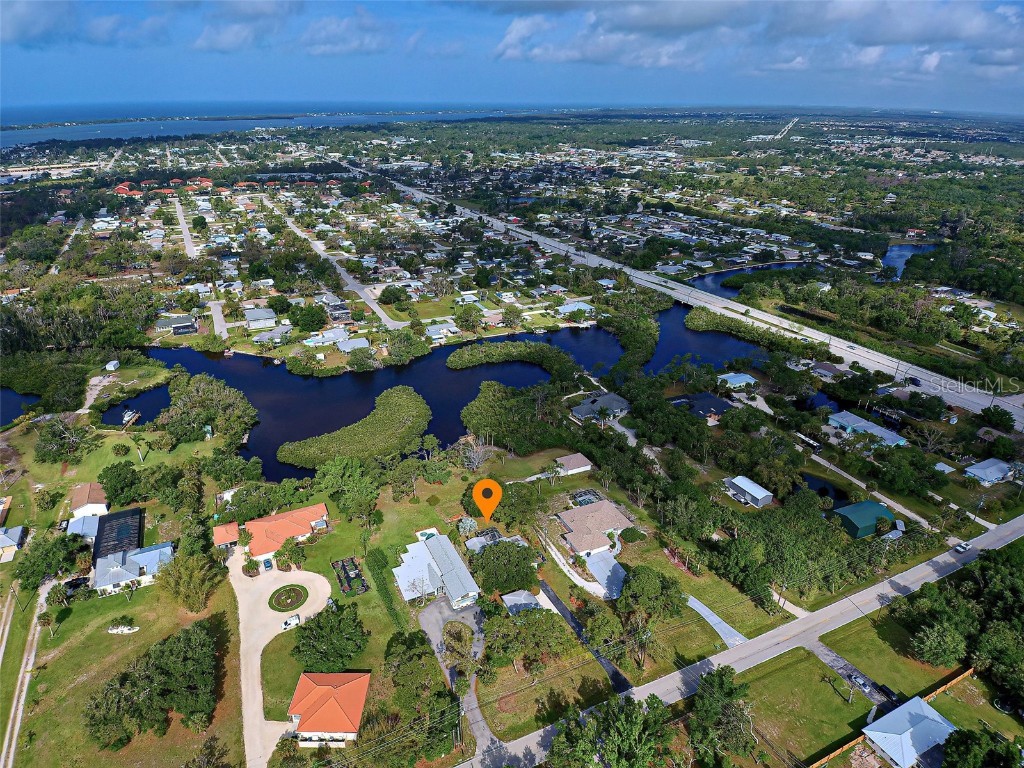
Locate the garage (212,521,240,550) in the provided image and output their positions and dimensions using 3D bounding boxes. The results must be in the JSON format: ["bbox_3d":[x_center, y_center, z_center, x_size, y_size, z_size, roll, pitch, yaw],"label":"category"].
[{"bbox_3d":[-94.185,49.978,166.245,6.920,4.200,9.080,-14,33,-24],"label":"garage"}]

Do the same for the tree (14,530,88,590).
[{"bbox_3d":[-139.260,53.240,152.480,18.490,13.000,16.810,21,35,32],"label":"tree"}]

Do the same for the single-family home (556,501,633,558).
[{"bbox_3d":[29.140,48.810,173.750,22.200,5.000,18.000,-13,32,-22],"label":"single-family home"}]

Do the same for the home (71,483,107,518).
[{"bbox_3d":[-140.850,37.700,168.560,9.010,5.100,13.800,-17,33,-28],"label":"home"}]

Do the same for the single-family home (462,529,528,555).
[{"bbox_3d":[-4.110,54.040,164.290,18.200,4.800,13.500,-12,32,-21],"label":"single-family home"}]

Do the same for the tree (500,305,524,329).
[{"bbox_3d":[0.160,-42.790,327.550,15.020,13.770,15.020,0,29,0],"label":"tree"}]

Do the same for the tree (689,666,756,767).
[{"bbox_3d":[48.280,75.470,115.610,14.030,13.000,18.950,21,35,32],"label":"tree"}]

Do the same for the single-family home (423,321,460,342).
[{"bbox_3d":[-39.910,-30.280,292.890,16.740,4.200,15.260,-7,30,-13],"label":"single-family home"}]

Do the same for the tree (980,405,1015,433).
[{"bbox_3d":[221.060,15.680,228.640,11.910,11.500,11.910,-22,36,-35],"label":"tree"}]

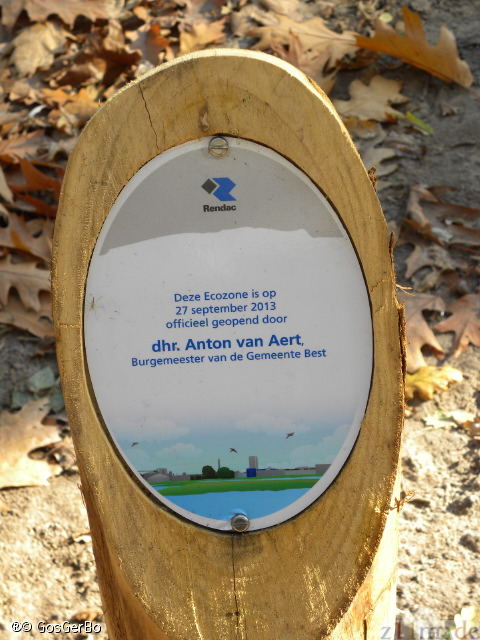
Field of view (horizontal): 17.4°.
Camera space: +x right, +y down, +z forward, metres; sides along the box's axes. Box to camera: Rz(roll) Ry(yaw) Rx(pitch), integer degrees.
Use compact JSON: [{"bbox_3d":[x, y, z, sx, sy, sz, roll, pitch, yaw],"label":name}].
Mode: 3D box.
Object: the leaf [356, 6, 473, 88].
[{"bbox_3d":[0.205,-0.323,1.857,0.150,0.050,0.110,14,45,18],"label":"leaf"}]

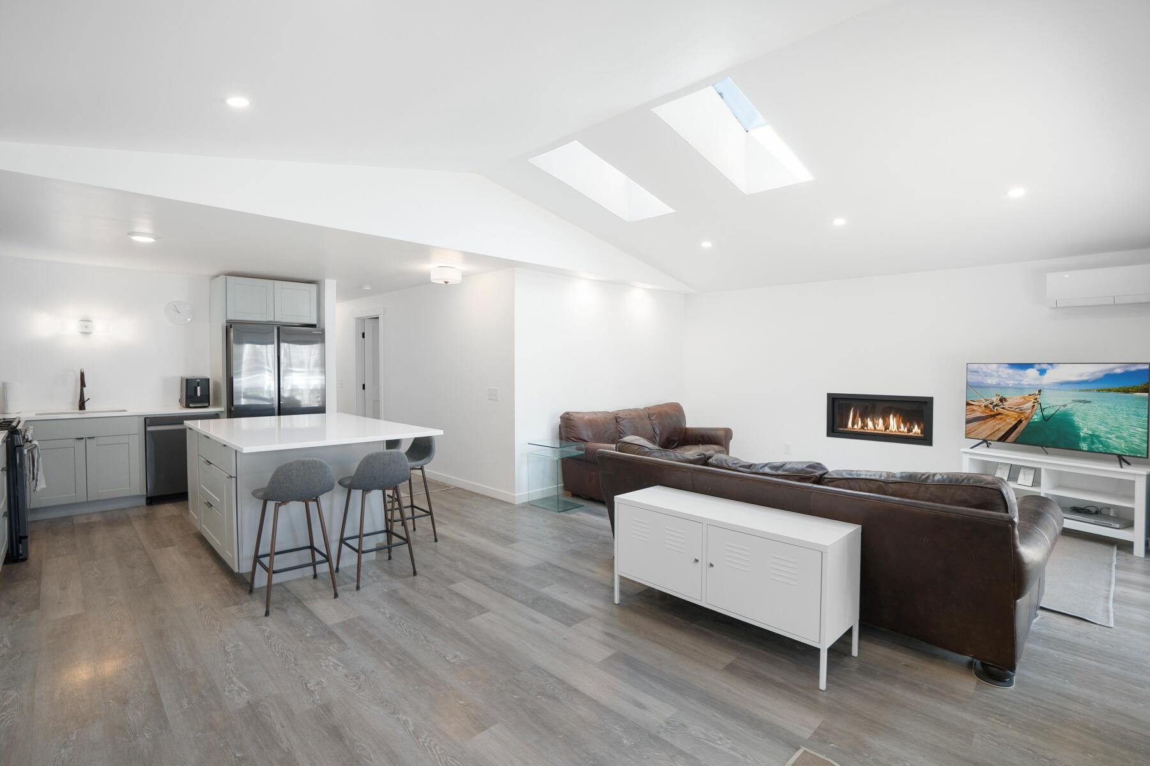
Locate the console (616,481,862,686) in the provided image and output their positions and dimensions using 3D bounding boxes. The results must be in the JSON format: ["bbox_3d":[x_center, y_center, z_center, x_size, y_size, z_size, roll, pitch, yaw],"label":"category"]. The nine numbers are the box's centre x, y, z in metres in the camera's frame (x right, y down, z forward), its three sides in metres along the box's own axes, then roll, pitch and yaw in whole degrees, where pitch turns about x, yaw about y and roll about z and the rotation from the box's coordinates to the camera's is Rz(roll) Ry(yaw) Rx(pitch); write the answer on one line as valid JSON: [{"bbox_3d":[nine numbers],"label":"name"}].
[{"bbox_3d":[0.797,0.984,2.720,0.400,0.630,1.190,-1,2,-44],"label":"console"}]

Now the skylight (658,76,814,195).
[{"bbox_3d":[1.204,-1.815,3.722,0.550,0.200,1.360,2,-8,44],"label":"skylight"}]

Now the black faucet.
[{"bbox_3d":[-4.852,0.070,5.056,0.230,0.420,0.090,2,2,44],"label":"black faucet"}]

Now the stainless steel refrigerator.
[{"bbox_3d":[-3.511,0.286,5.939,0.740,1.790,0.910,2,2,45],"label":"stainless steel refrigerator"}]

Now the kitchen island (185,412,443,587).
[{"bbox_3d":[-2.056,0.790,3.926,1.880,0.918,1.250,2,2,45],"label":"kitchen island"}]

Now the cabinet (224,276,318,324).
[{"bbox_3d":[-3.623,-0.928,6.009,0.610,0.485,0.930,2,2,44],"label":"cabinet"}]

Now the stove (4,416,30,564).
[{"bbox_3d":[-4.351,0.782,3.625,0.760,0.930,0.680,2,2,45],"label":"stove"}]

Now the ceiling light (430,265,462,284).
[{"bbox_3d":[-1.276,-1.059,5.032,0.310,0.165,0.310,0,2,0],"label":"ceiling light"}]

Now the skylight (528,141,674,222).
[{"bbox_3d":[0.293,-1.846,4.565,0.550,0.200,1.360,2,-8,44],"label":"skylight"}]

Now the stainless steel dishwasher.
[{"bbox_3d":[-4.256,0.777,5.503,0.600,0.860,0.610,2,2,44],"label":"stainless steel dishwasher"}]

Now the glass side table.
[{"bbox_3d":[-0.172,0.917,5.117,0.440,0.610,0.390,2,2,45],"label":"glass side table"}]

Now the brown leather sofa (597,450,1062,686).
[{"bbox_3d":[1.376,0.854,3.300,1.090,0.860,2.450,-2,2,-44],"label":"brown leather sofa"}]

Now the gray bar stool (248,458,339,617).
[{"bbox_3d":[-1.711,0.854,3.086,0.470,0.870,0.420,2,2,44],"label":"gray bar stool"}]

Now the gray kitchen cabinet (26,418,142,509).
[{"bbox_3d":[-4.696,0.752,4.908,0.610,0.860,0.760,2,2,45],"label":"gray kitchen cabinet"}]

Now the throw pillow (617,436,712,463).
[{"bbox_3d":[0.648,0.603,3.648,0.220,0.440,0.740,-22,16,-41],"label":"throw pillow"}]

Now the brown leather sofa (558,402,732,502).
[{"bbox_3d":[0.892,0.740,5.853,0.950,0.930,2.060,2,2,45],"label":"brown leather sofa"}]

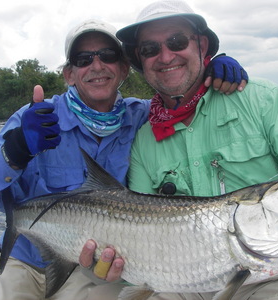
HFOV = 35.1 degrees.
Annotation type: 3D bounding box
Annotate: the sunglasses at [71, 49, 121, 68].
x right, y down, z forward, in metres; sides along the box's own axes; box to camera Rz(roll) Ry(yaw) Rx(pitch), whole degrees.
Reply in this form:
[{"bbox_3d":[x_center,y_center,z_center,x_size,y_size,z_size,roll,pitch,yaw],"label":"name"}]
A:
[{"bbox_3d":[-0.122,-0.244,1.222,0.143,0.045,0.135,-8,2,-7],"label":"sunglasses"}]

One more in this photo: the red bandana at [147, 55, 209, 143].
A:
[{"bbox_3d":[0.106,-0.132,1.150,0.165,0.195,0.170,-4,-2,11],"label":"red bandana"}]

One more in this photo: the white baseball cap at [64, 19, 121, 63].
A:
[{"bbox_3d":[-0.131,-0.303,1.223,0.170,0.135,0.260,-9,-3,-7],"label":"white baseball cap"}]

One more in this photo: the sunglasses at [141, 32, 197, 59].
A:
[{"bbox_3d":[0.087,-0.269,1.146,0.143,0.047,0.140,-10,9,18],"label":"sunglasses"}]

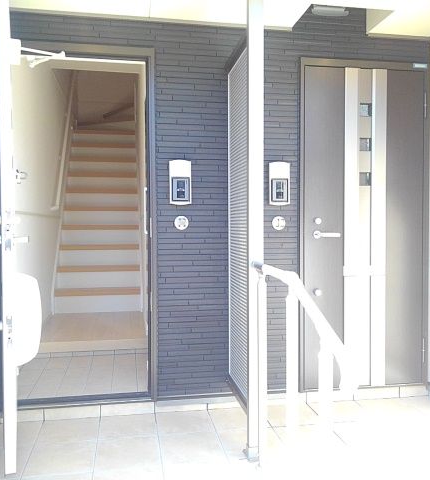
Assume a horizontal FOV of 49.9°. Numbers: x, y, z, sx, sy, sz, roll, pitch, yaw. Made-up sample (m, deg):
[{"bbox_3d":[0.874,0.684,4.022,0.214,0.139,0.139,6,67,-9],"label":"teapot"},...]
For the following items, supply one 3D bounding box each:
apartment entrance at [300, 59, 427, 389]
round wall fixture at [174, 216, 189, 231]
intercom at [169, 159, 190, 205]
[{"bbox_3d":[0.922,-0.076,2.860,0.845,1.990,0.100,0,1,-10],"label":"apartment entrance"},{"bbox_3d":[-0.186,-0.095,2.630,0.083,0.083,0.030,-1,2,-10],"label":"round wall fixture"},{"bbox_3d":[-0.192,-0.320,2.584,0.125,0.255,0.040,0,1,-10],"label":"intercom"}]

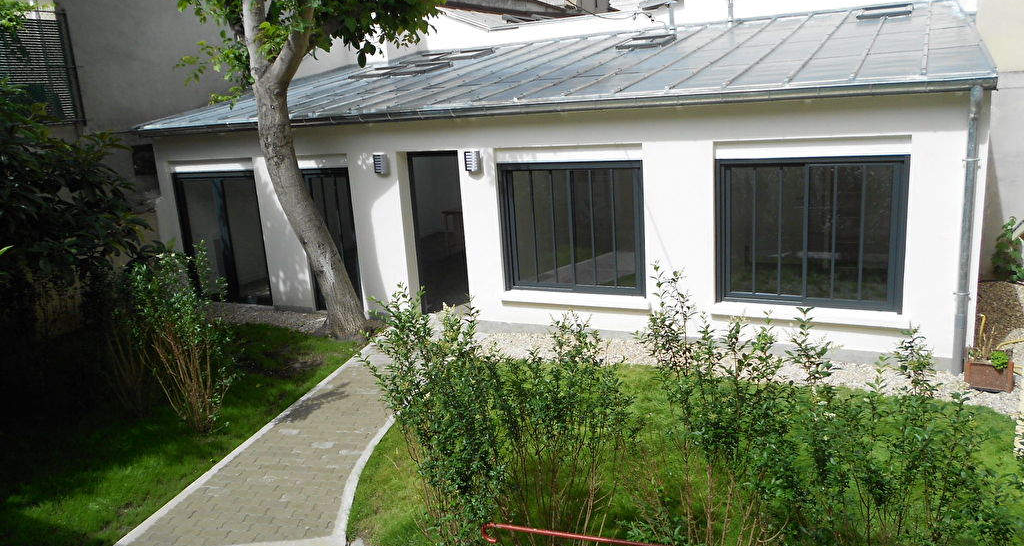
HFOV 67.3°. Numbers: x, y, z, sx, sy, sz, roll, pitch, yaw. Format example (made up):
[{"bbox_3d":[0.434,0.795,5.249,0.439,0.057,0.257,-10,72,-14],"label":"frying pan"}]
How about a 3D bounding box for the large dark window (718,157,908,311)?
[{"bbox_3d":[3.029,-0.405,7.902,1.819,1.571,0.100,3,14,27],"label":"large dark window"}]

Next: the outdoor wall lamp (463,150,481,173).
[{"bbox_3d":[-0.480,-1.351,9.341,0.150,0.240,0.110,3,14,27],"label":"outdoor wall lamp"}]

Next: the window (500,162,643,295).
[{"bbox_3d":[0.694,-0.519,9.096,1.811,1.567,0.100,3,14,27],"label":"window"}]

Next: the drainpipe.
[{"bbox_3d":[4.201,-0.370,7.101,0.110,2.690,0.160,3,14,27],"label":"drainpipe"}]

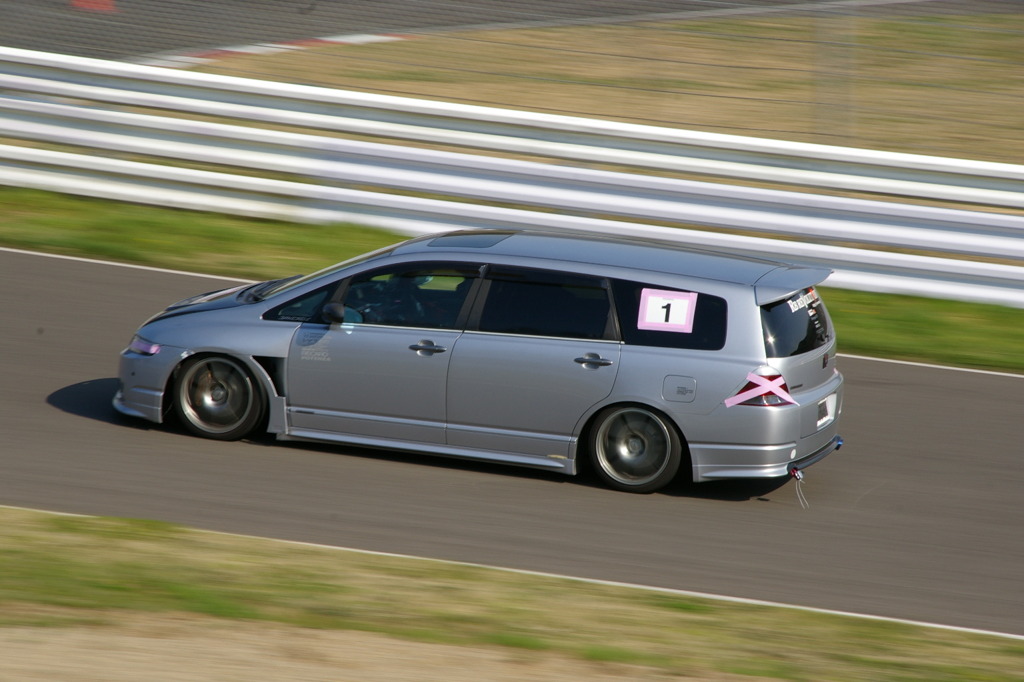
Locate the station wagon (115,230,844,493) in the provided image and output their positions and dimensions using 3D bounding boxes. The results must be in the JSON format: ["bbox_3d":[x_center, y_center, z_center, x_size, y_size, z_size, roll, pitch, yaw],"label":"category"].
[{"bbox_3d":[-0.230,-0.035,39.850,4.780,1.460,1.800,7,11,17],"label":"station wagon"}]

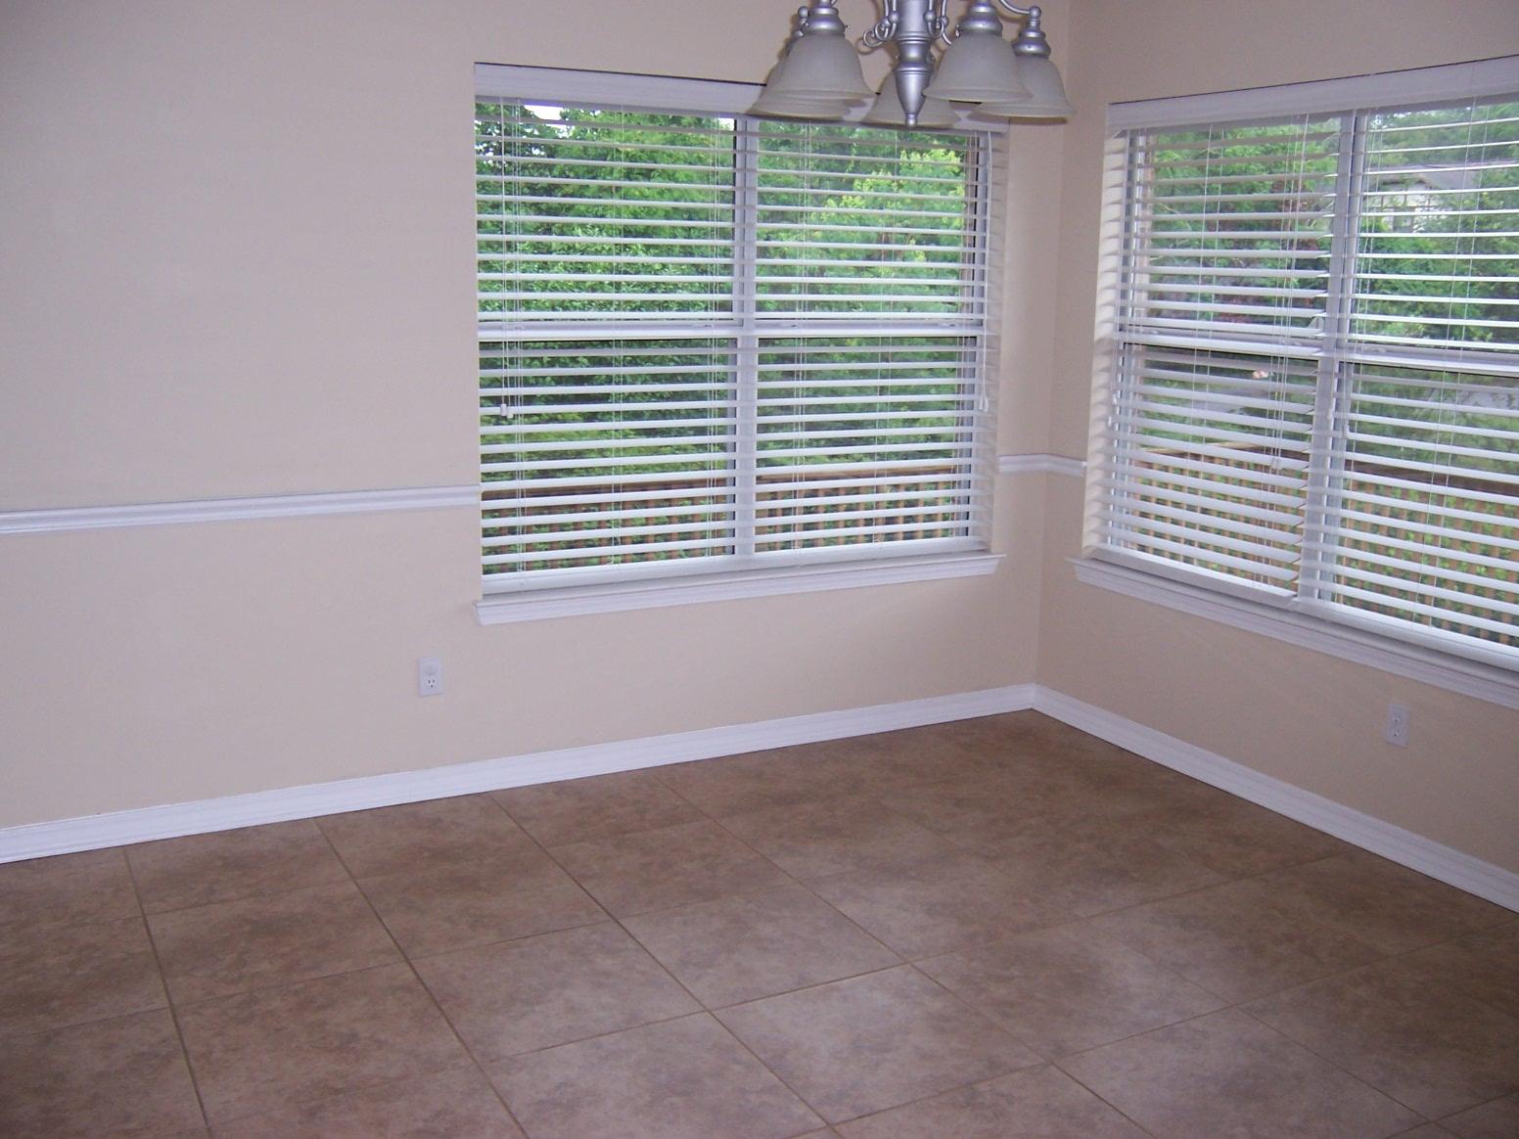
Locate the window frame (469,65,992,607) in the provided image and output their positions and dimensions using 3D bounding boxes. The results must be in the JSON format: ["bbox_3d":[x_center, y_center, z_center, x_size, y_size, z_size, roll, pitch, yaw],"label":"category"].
[{"bbox_3d":[-0.015,-0.705,4.575,1.816,1.423,0.060,-5,13,-28],"label":"window frame"}]

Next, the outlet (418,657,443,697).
[{"bbox_3d":[-0.950,0.311,4.195,0.071,0.115,0.009,-5,13,-28],"label":"outlet"}]

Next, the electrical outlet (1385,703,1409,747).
[{"bbox_3d":[1.713,0.419,3.890,0.009,0.115,0.071,-5,13,-28],"label":"electrical outlet"}]

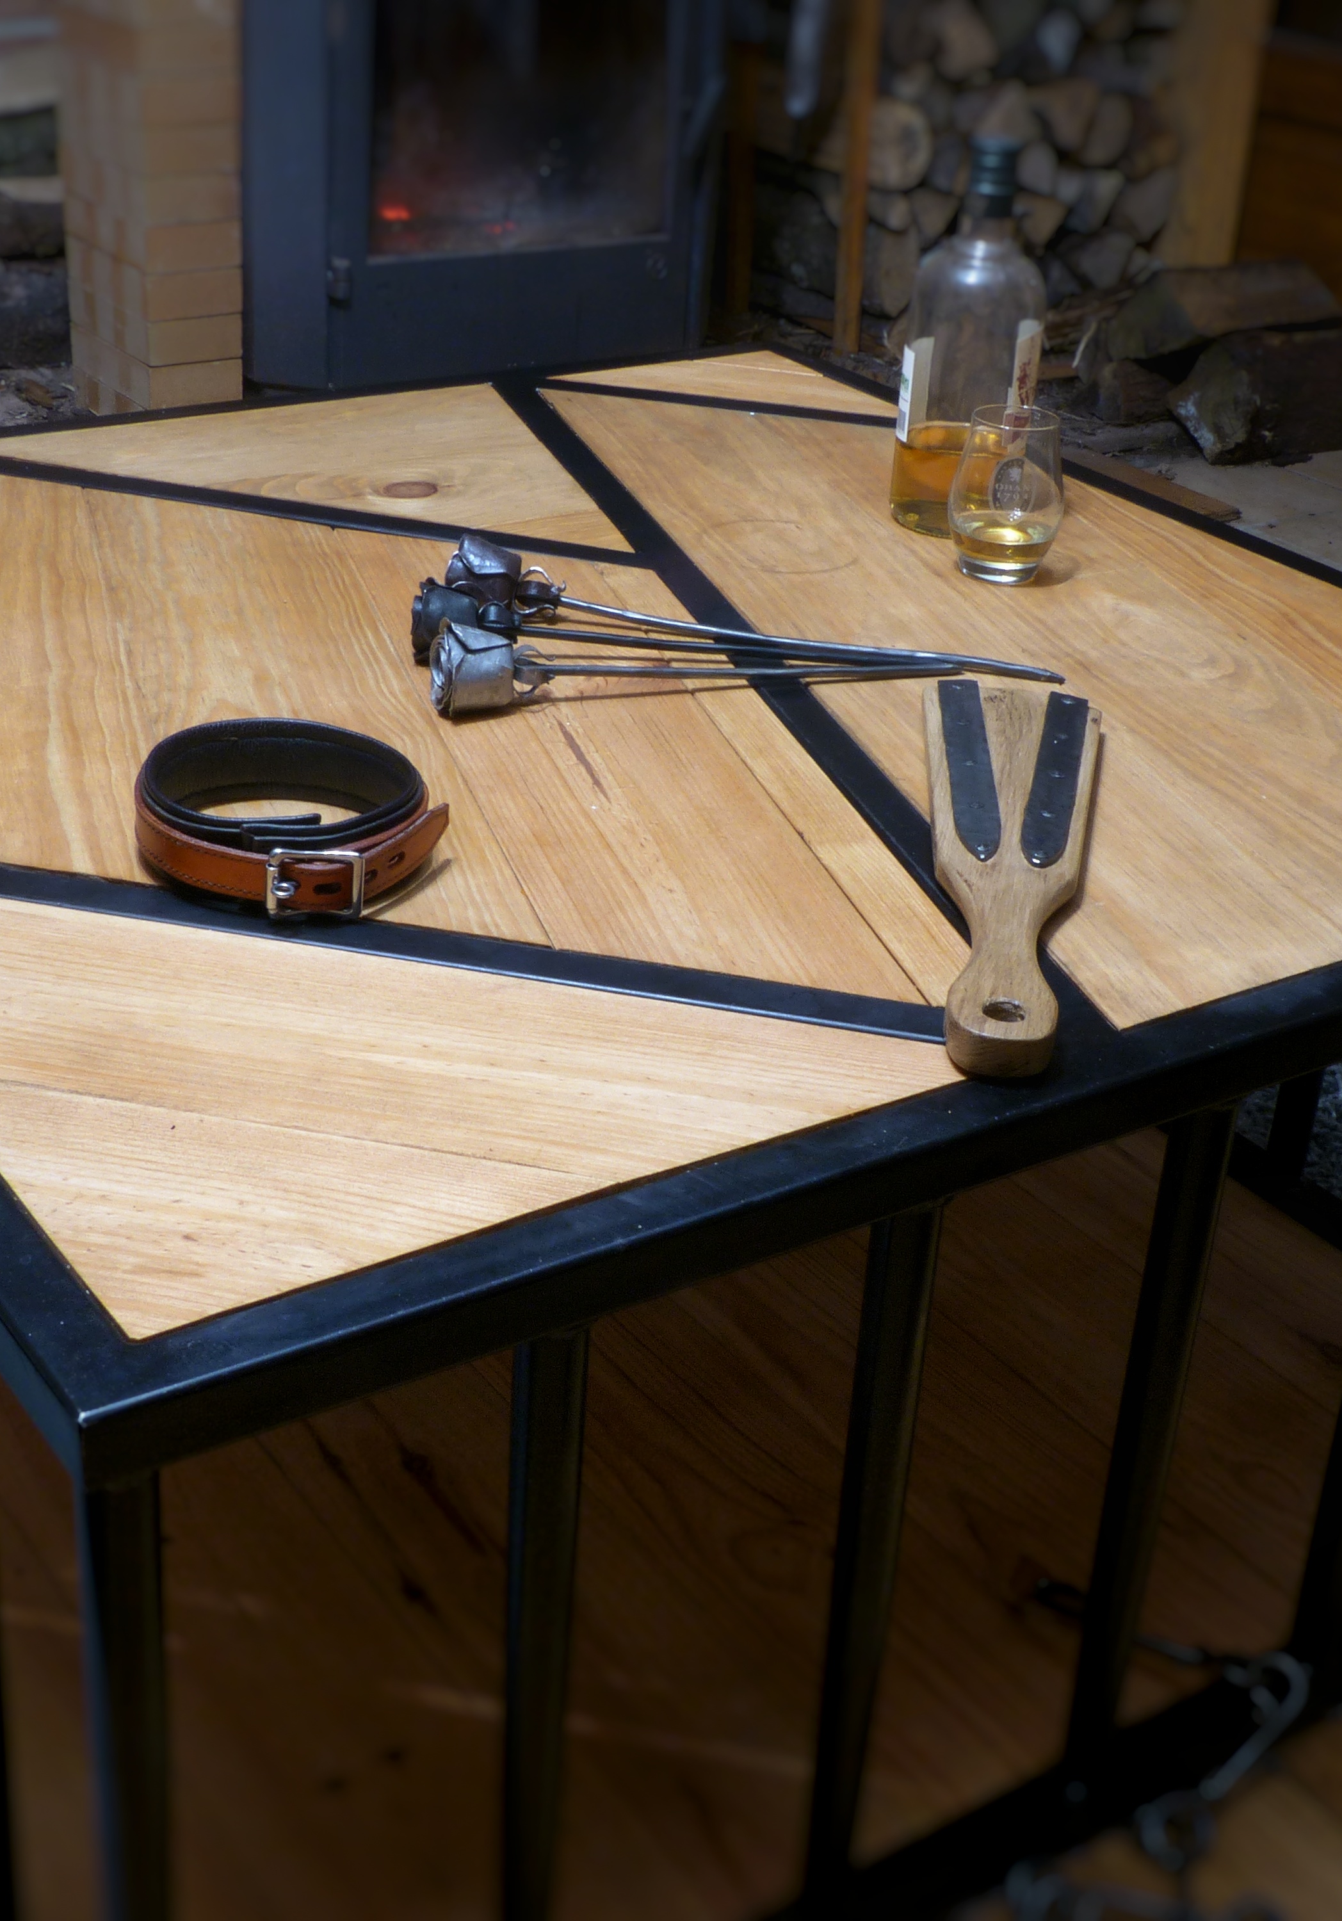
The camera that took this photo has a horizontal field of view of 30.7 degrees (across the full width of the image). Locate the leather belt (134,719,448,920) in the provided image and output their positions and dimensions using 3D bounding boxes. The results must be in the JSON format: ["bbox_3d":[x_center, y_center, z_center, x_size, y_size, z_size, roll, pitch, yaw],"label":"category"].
[{"bbox_3d":[-0.171,-0.066,1.089,0.128,0.042,0.134,-5,29,-16],"label":"leather belt"}]

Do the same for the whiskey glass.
[{"bbox_3d":[0.205,-0.281,1.479,0.069,0.097,0.069,0,28,-7],"label":"whiskey glass"}]

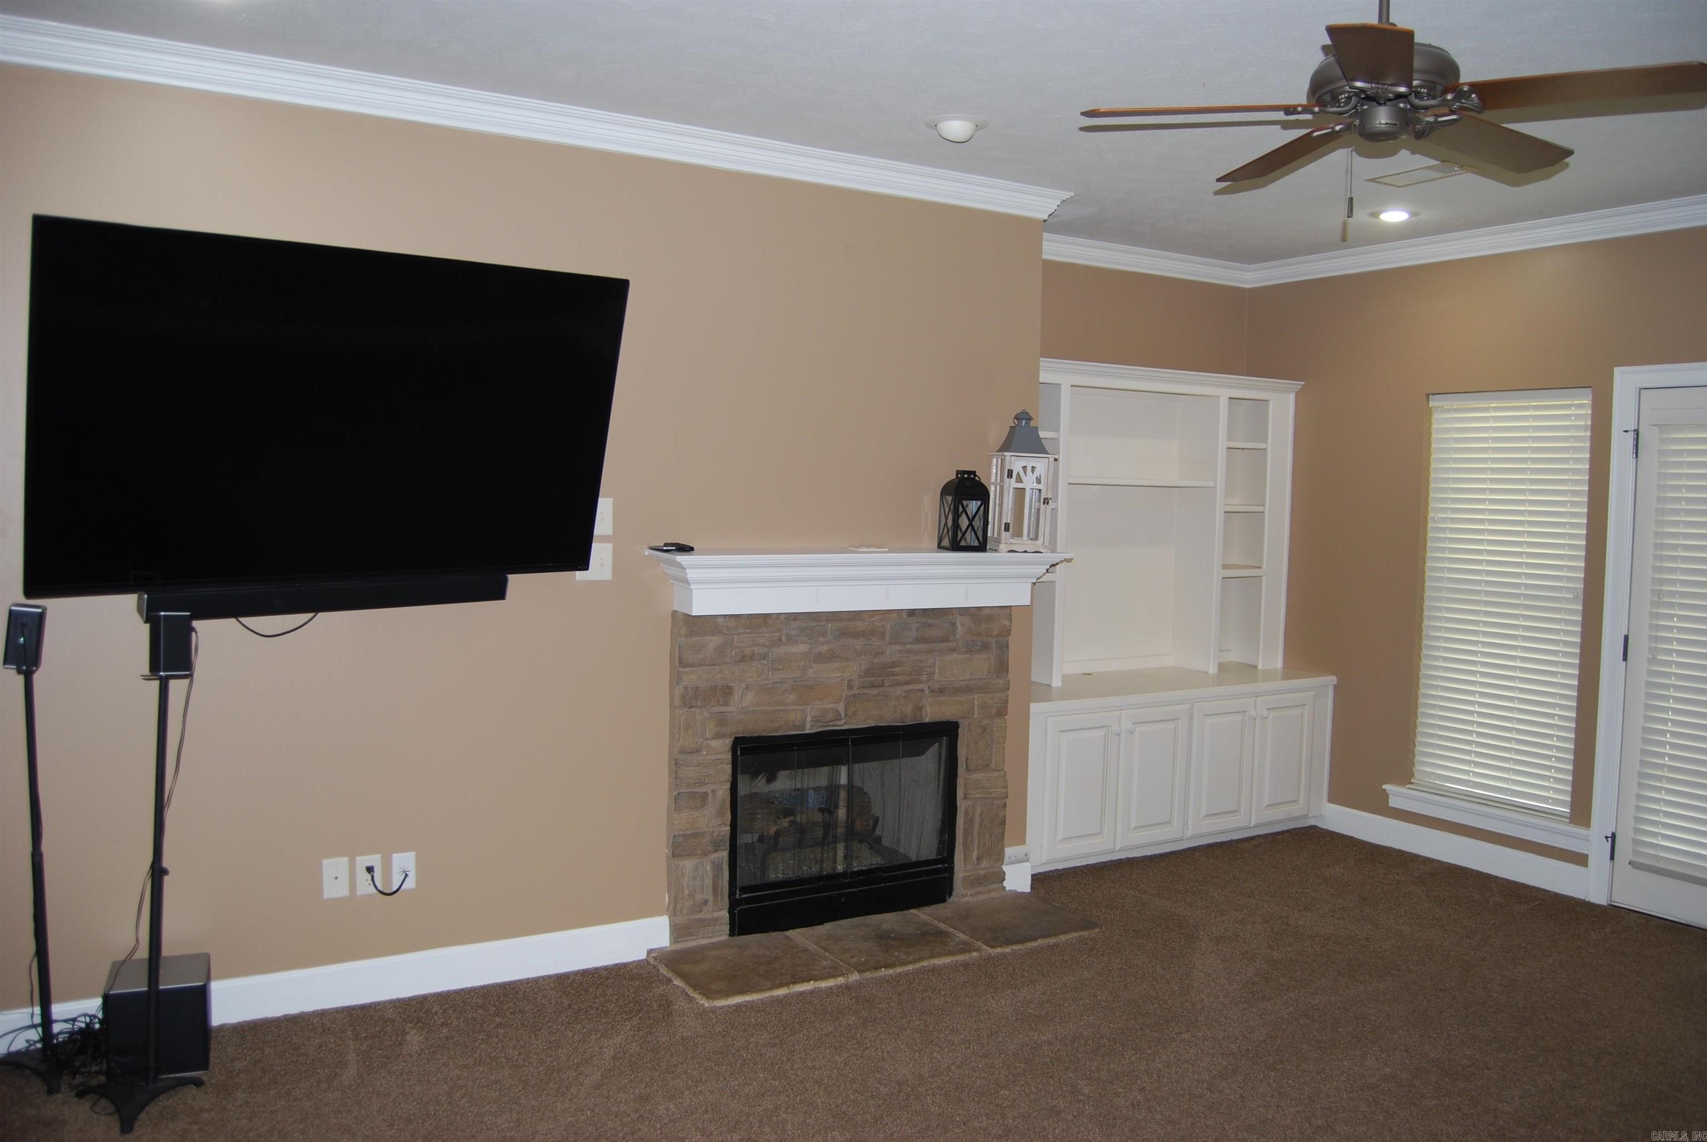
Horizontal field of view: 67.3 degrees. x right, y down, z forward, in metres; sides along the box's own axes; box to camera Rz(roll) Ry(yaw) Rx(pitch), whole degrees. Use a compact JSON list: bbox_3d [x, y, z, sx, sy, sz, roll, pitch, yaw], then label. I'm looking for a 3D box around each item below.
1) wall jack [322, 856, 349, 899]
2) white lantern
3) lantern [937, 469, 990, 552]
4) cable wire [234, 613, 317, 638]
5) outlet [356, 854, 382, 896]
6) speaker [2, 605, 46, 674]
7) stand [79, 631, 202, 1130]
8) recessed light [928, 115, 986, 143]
[{"bbox_3d":[-1.520,0.903,3.767,0.071,0.115,0.008,-1,4,-31],"label":"wall jack"},{"bbox_3d":[0.634,-0.335,4.808,0.208,0.526,0.208,1,4,-11],"label":"white lantern"},{"bbox_3d":[0.406,-0.221,4.715,0.138,0.292,0.138,0,4,-20],"label":"lantern"},{"bbox_3d":[-1.592,0.150,3.530,0.207,0.062,0.030,-1,4,-31],"label":"cable wire"},{"bbox_3d":[-1.441,0.906,3.814,0.071,0.115,0.008,-1,4,-31],"label":"outlet"},{"bbox_3d":[-2.087,0.170,3.227,0.072,0.152,0.070,7,0,-21],"label":"speaker"},{"bbox_3d":[-1.756,0.723,3.151,0.285,1.225,0.280,-1,4,-31],"label":"stand"},{"bbox_3d":[0.320,-1.357,3.974,0.193,0.068,0.193,1,4,0],"label":"recessed light"}]

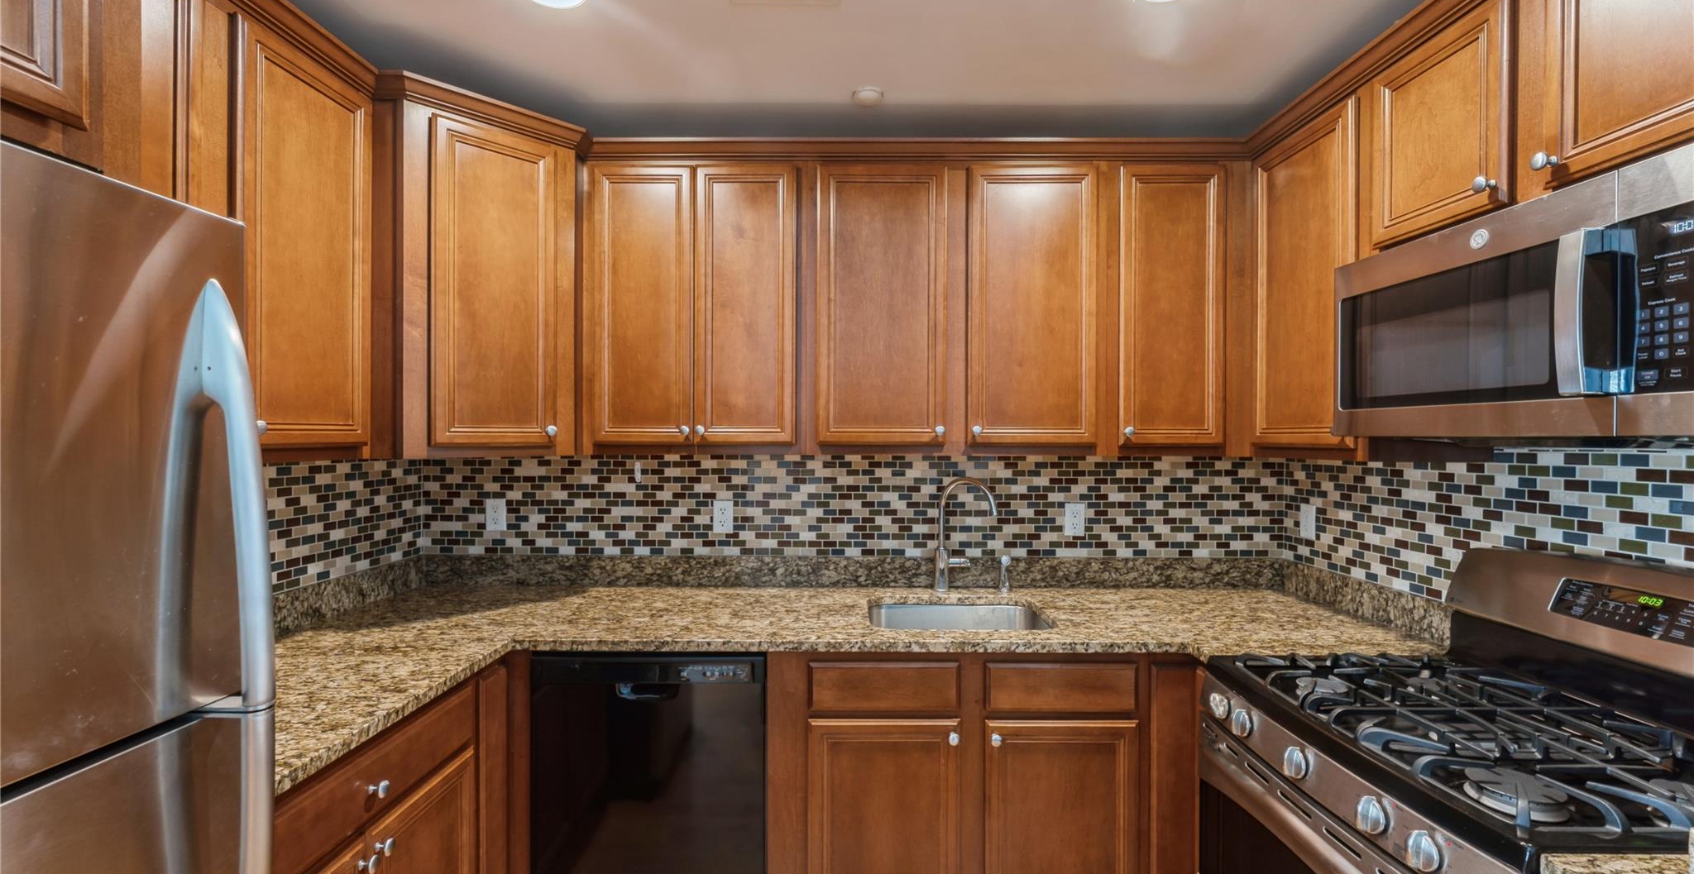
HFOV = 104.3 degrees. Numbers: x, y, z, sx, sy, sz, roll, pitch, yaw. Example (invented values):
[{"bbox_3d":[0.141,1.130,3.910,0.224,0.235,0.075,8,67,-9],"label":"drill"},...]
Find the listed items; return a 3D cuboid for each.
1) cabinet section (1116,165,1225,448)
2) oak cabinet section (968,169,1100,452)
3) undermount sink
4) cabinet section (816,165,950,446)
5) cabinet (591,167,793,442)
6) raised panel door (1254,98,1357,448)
[{"bbox_3d":[0.985,-0.397,1.999,0.323,0.847,0.028,0,0,0],"label":"cabinet section"},{"bbox_3d":[0.561,-0.399,2.002,0.391,0.847,0.028,0,0,0],"label":"oak cabinet section"},{"bbox_3d":[0.339,0.643,1.966,0.550,0.210,0.400,0,0,0],"label":"undermount sink"},{"bbox_3d":[0.107,-0.400,2.006,0.399,0.847,0.028,0,0,0],"label":"cabinet section"},{"bbox_3d":[-0.463,-0.401,2.166,0.665,0.878,0.326,0,0,0],"label":"cabinet"},{"bbox_3d":[1.233,-0.399,1.783,0.025,0.848,0.380,0,0,0],"label":"raised panel door"}]

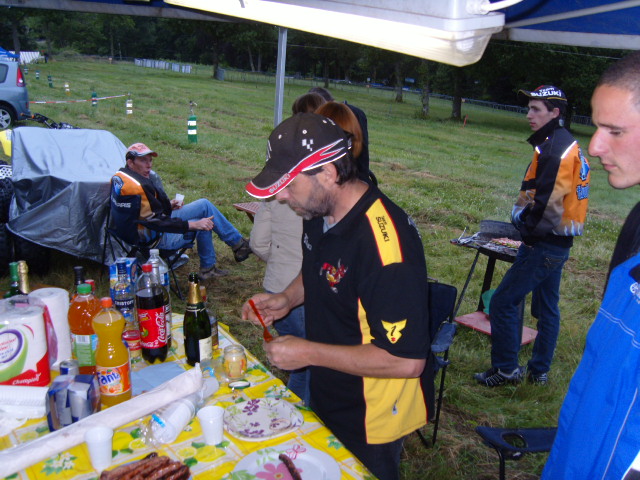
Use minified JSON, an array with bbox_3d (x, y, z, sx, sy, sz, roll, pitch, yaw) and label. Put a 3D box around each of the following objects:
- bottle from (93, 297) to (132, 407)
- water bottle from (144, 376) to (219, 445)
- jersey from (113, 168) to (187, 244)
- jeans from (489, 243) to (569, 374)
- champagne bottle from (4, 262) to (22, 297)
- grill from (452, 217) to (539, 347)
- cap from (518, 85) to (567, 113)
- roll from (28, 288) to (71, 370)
[{"bbox_3d":[-0.577,0.308,1.800,0.092,0.315,0.092,-3,12,-9],"label":"bottle"},{"bbox_3d":[-0.362,0.459,1.784,0.078,0.078,0.264,9,19,22],"label":"water bottle"},{"bbox_3d":[-1.205,-0.245,4.600,0.430,0.540,0.500,-11,22,-35],"label":"jersey"},{"bbox_3d":[1.225,0.416,3.830,0.460,0.860,0.380,1,12,12],"label":"jeans"},{"bbox_3d":[-0.979,0.220,2.109,0.076,0.300,0.076,-3,18,-14],"label":"champagne bottle"},{"bbox_3d":[1.200,0.315,4.500,0.430,0.790,0.600,-8,14,-30],"label":"grill"},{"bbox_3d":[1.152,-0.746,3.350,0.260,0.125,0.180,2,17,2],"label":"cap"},{"bbox_3d":[-0.842,0.281,2.045,0.114,0.230,0.114,-3,18,-14],"label":"roll"}]

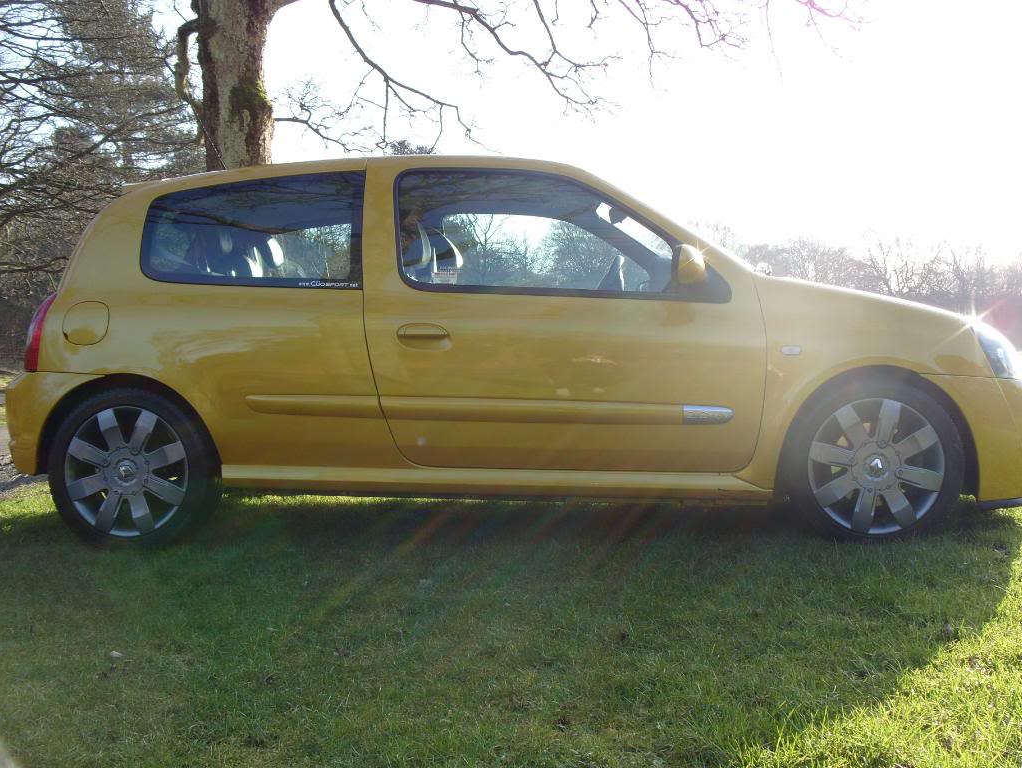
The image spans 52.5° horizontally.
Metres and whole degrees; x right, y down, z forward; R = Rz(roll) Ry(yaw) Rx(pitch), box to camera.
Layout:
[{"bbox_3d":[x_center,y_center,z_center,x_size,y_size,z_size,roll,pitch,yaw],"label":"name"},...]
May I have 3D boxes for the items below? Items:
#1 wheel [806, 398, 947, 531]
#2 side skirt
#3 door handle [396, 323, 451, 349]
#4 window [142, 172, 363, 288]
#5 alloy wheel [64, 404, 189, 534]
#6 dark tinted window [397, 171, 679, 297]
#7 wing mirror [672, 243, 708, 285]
[{"bbox_3d":[1.182,0.261,3.418,0.438,0.438,0.170,-1,3,3],"label":"wheel"},{"bbox_3d":[-0.057,0.331,3.448,1.817,0.097,0.090,1,3,3],"label":"side skirt"},{"bbox_3d":[-0.286,-0.158,3.408,0.183,0.084,0.045,-1,3,3],"label":"door handle"},{"bbox_3d":[-0.890,-0.525,3.575,0.762,0.435,0.060,-1,-19,3],"label":"window"},{"bbox_3d":[-1.288,0.293,3.571,0.438,0.438,0.170,-1,3,3],"label":"alloy wheel"},{"bbox_3d":[0.080,-0.506,3.515,0.927,0.459,0.060,-1,-19,3],"label":"dark tinted window"},{"bbox_3d":[0.563,-0.377,3.268,0.105,0.120,0.220,-1,3,3],"label":"wing mirror"}]

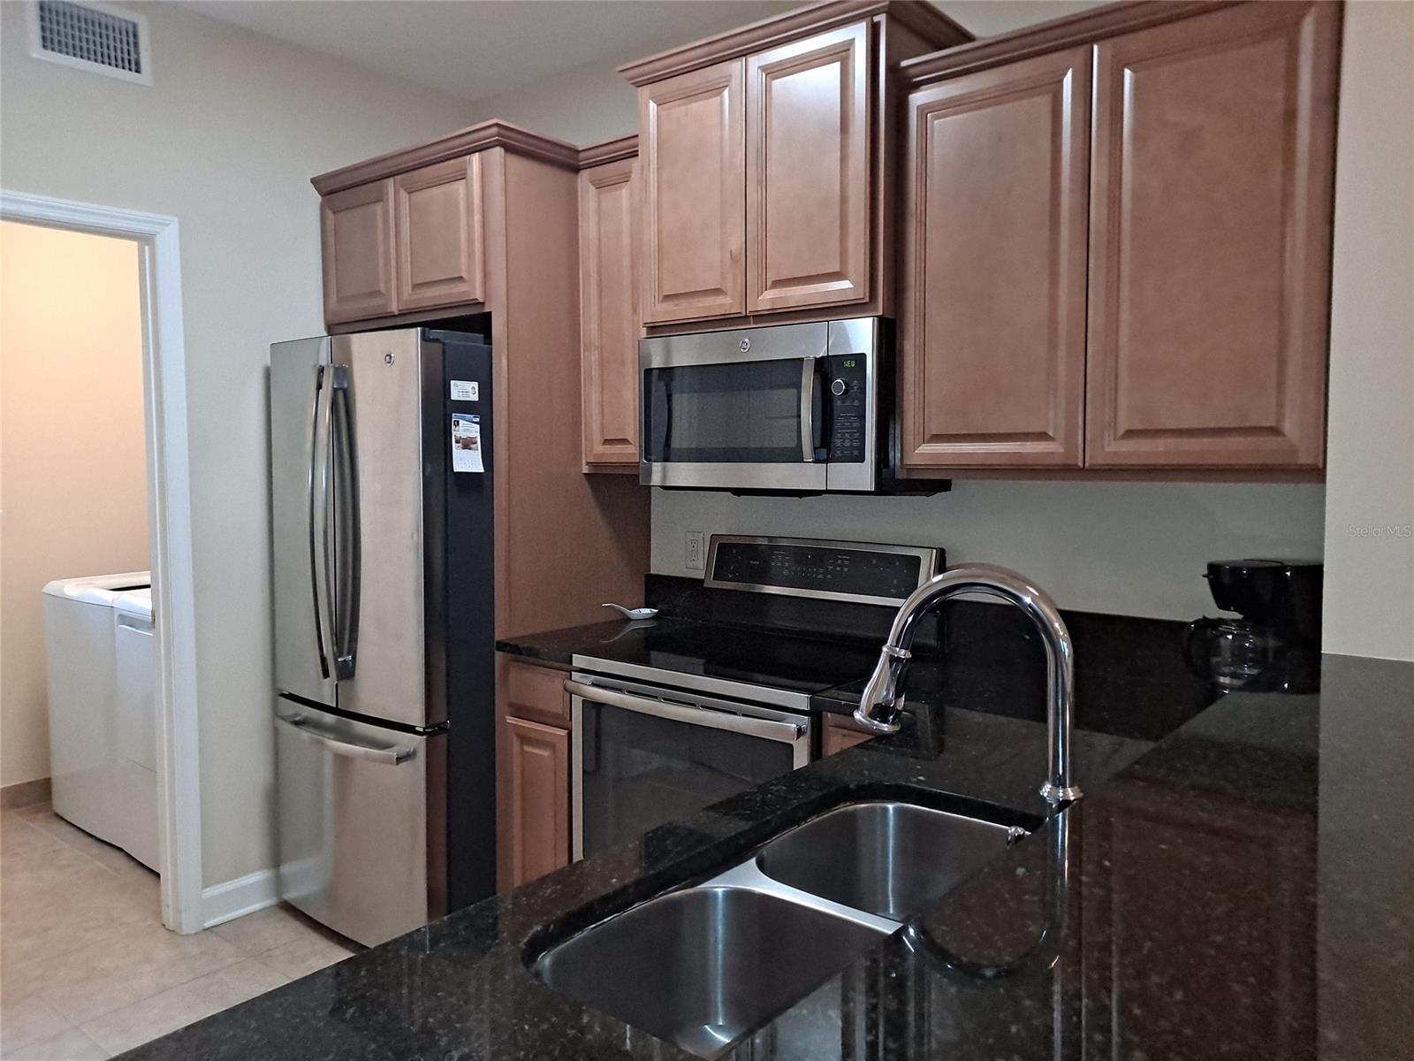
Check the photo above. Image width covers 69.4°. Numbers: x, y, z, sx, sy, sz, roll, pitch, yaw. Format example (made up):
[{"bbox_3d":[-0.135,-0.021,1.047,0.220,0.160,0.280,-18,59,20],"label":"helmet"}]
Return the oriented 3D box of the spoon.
[{"bbox_3d":[-0.233,0.265,3.307,0.210,0.055,0.050,-2,5,-31],"label":"spoon"}]

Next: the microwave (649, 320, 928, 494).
[{"bbox_3d":[0.220,-0.325,2.824,0.755,0.413,0.400,3,5,38],"label":"microwave"}]

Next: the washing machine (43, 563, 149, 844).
[{"bbox_3d":[-2.183,0.639,4.225,0.680,1.020,0.690,3,5,38],"label":"washing machine"}]

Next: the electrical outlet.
[{"bbox_3d":[-0.038,0.068,3.301,0.073,0.122,0.010,3,5,38],"label":"electrical outlet"}]

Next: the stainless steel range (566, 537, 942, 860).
[{"bbox_3d":[0.121,0.648,2.761,0.757,1.200,0.680,3,5,38],"label":"stainless steel range"}]

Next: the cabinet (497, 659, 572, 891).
[{"bbox_3d":[-0.271,0.783,3.134,0.305,0.880,0.630,3,5,38],"label":"cabinet"}]

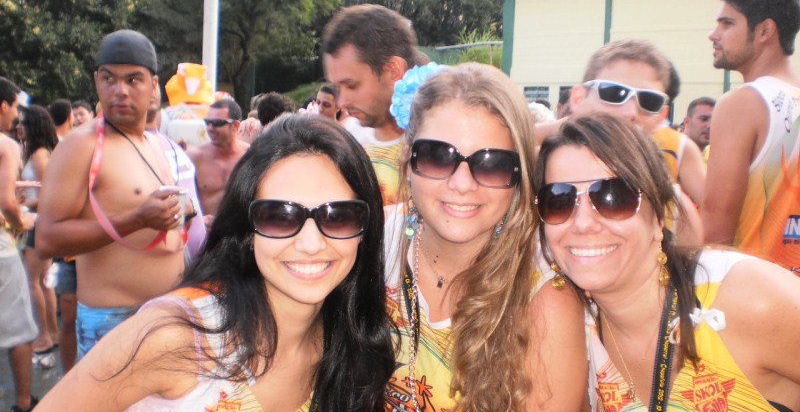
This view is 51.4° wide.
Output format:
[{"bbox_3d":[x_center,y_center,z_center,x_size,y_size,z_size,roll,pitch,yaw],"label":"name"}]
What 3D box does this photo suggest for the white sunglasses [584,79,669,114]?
[{"bbox_3d":[0.421,-0.207,1.580,0.142,0.046,0.140,12,2,-5],"label":"white sunglasses"}]

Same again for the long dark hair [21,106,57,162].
[{"bbox_3d":[-2.358,-0.475,5.450,0.240,0.370,0.230,0,7,-15],"label":"long dark hair"}]

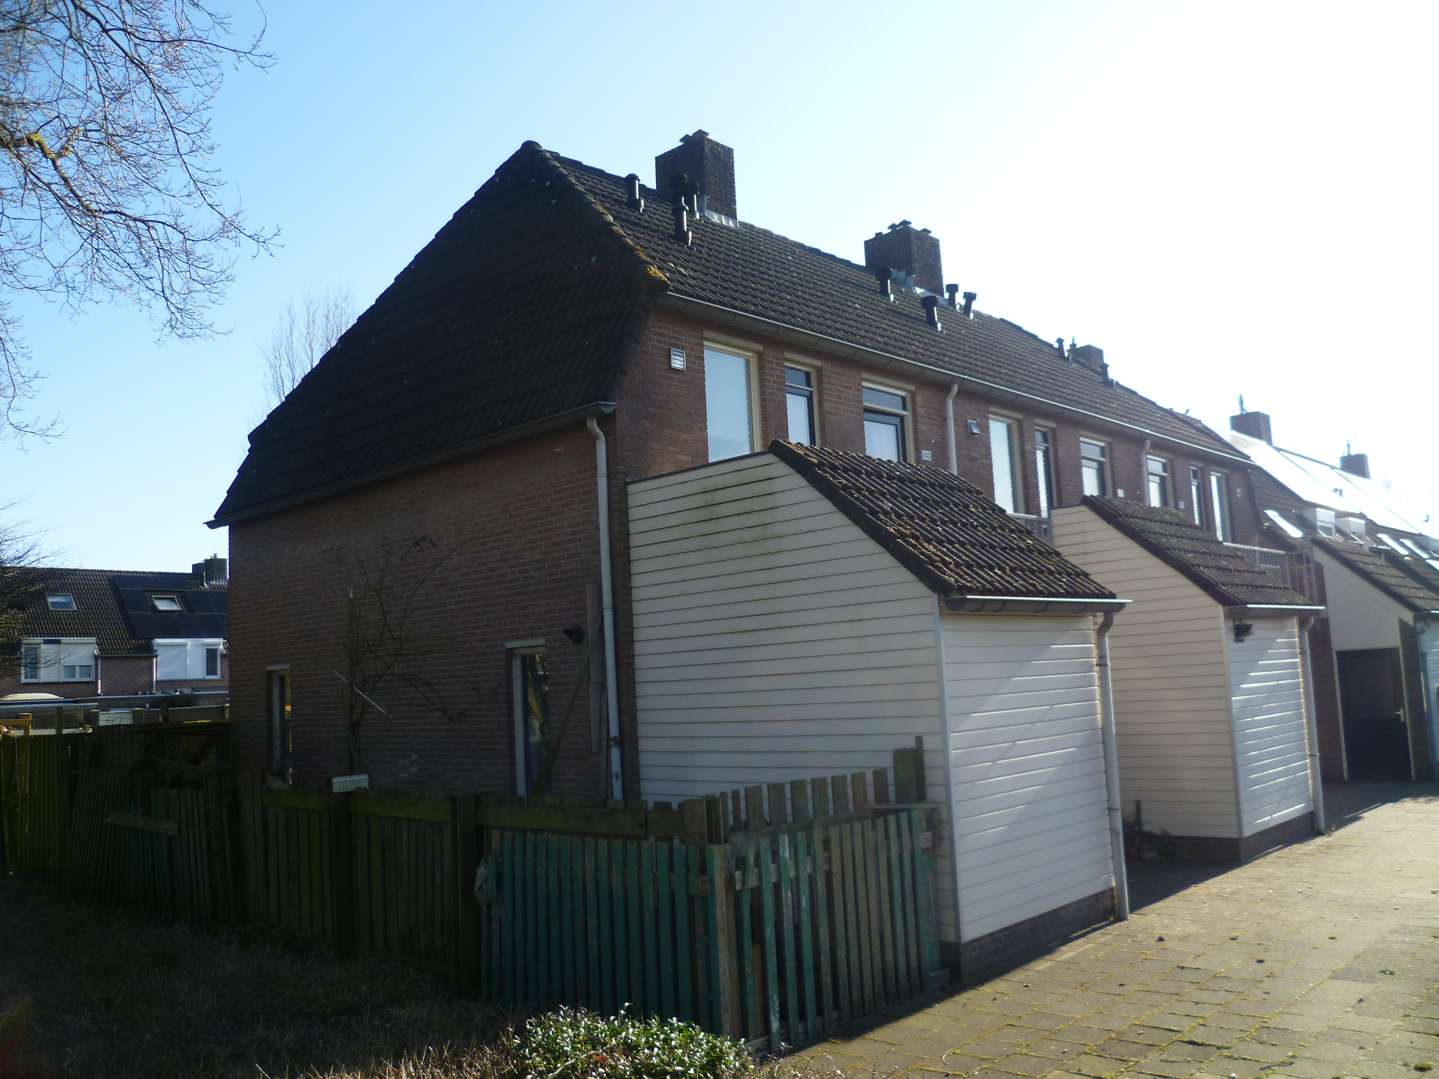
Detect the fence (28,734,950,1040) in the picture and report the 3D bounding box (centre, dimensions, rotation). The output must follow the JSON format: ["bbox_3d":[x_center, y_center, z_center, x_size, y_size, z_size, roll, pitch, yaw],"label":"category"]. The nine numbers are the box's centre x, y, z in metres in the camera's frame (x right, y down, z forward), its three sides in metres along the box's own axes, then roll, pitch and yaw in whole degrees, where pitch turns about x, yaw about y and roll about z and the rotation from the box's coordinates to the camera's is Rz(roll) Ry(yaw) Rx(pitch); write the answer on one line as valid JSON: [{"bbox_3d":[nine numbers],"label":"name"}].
[{"bbox_3d":[-3.890,2.640,11.133,12.960,1.747,1.882,-10,-10,43],"label":"fence"}]

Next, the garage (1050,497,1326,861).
[{"bbox_3d":[4.787,1.468,13.126,2.995,3.706,2.688,-10,-10,43],"label":"garage"}]

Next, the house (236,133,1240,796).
[{"bbox_3d":[1.510,-0.725,17.683,7.872,9.504,15.187,-10,-10,43],"label":"house"}]

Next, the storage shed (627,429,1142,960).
[{"bbox_3d":[1.315,1.181,9.444,3.053,3.706,2.688,-10,-10,43],"label":"storage shed"}]

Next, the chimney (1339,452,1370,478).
[{"bbox_3d":[22.649,-2.610,41.580,0.786,0.968,0.685,-10,-10,43],"label":"chimney"}]

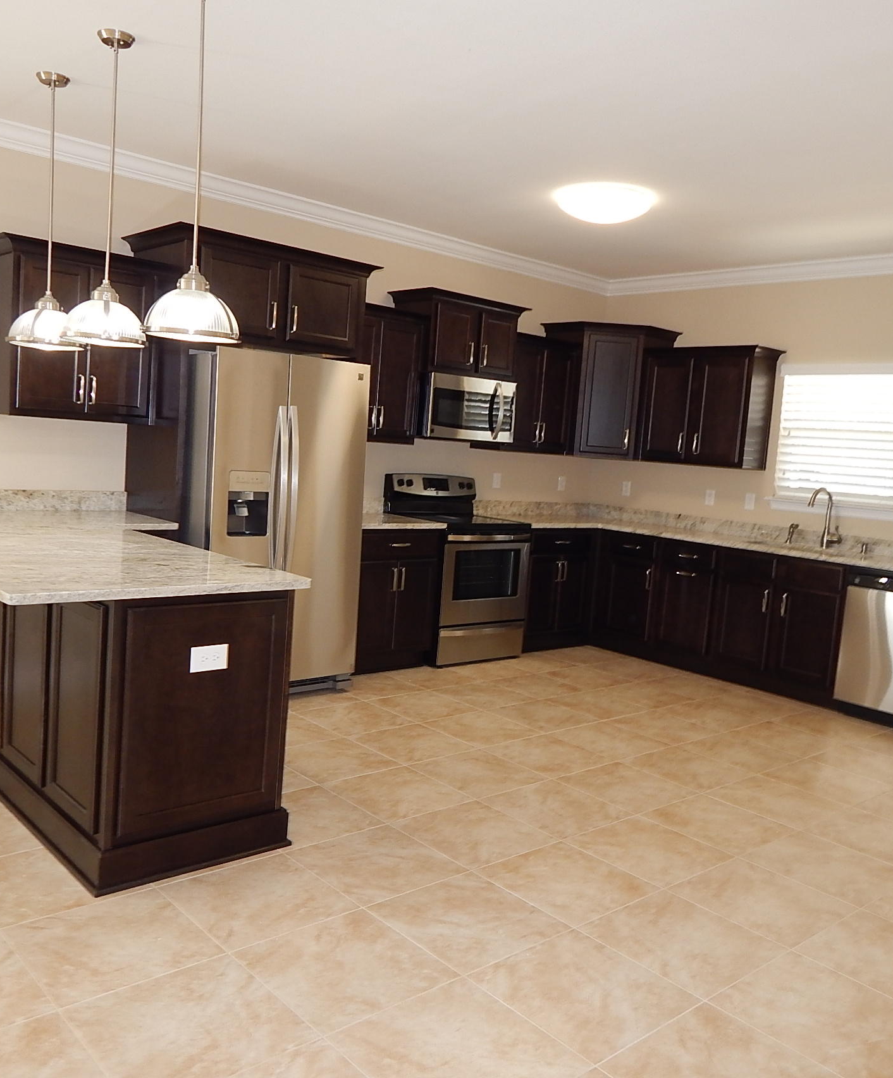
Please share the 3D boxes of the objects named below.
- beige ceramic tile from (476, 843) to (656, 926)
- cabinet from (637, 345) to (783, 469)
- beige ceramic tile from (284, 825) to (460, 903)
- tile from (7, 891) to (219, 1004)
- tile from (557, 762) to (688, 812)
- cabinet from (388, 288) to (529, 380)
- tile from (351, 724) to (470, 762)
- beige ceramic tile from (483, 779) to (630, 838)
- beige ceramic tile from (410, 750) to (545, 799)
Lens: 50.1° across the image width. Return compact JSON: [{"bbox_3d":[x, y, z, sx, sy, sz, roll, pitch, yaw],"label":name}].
[{"bbox_3d":[0.404,1.140,3.173,0.450,0.010,0.450,-1,8,-42],"label":"beige ceramic tile"},{"bbox_3d":[1.824,-0.918,6.717,0.409,0.798,0.951,-1,8,-42],"label":"cabinet"},{"bbox_3d":[-0.233,1.088,3.206,0.450,0.010,0.450,-1,8,-42],"label":"beige ceramic tile"},{"bbox_3d":[-0.915,1.108,2.620,0.447,0.010,0.447,-1,8,-42],"label":"tile"},{"bbox_3d":[0.777,1.071,4.117,0.450,0.010,0.450,-1,8,-42],"label":"tile"},{"bbox_3d":[0.075,-1.315,6.270,0.883,0.489,0.462,-1,8,-42],"label":"cabinet"},{"bbox_3d":[-0.161,0.965,4.483,0.450,0.010,0.450,-1,8,-42],"label":"tile"},{"bbox_3d":[0.440,1.077,3.814,0.450,0.010,0.450,-1,8,-42],"label":"beige ceramic tile"},{"bbox_3d":[0.139,1.027,4.170,0.447,0.010,0.447,-1,8,-42],"label":"beige ceramic tile"}]

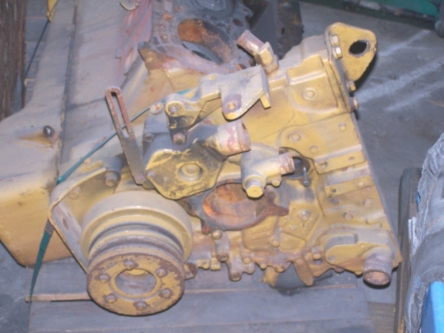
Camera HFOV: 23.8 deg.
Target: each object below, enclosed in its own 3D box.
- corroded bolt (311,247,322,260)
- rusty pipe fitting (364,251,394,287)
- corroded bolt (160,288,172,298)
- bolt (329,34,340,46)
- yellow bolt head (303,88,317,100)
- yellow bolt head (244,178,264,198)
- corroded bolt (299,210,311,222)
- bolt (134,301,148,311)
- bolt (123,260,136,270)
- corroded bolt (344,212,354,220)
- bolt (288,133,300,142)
[{"bbox_3d":[0.183,0.169,2.037,0.018,0.018,0.020,-13,43,10],"label":"corroded bolt"},{"bbox_3d":[0.296,0.189,1.997,0.053,0.053,0.056,5,46,5],"label":"rusty pipe fitting"},{"bbox_3d":[-0.099,0.226,1.871,0.019,0.019,0.010,-13,43,10],"label":"corroded bolt"},{"bbox_3d":[0.186,-0.207,1.733,0.014,0.020,0.020,-13,43,10],"label":"bolt"},{"bbox_3d":[0.147,-0.121,1.765,0.021,0.021,0.010,-13,43,10],"label":"yellow bolt head"},{"bbox_3d":[0.057,0.039,1.837,0.031,0.031,0.022,-13,43,10],"label":"yellow bolt head"},{"bbox_3d":[0.155,0.093,1.977,0.021,0.021,0.012,-13,43,10],"label":"corroded bolt"},{"bbox_3d":[-0.145,0.250,1.892,0.019,0.019,0.010,-13,43,10],"label":"bolt"},{"bbox_3d":[-0.160,0.171,1.816,0.019,0.019,0.010,-13,43,10],"label":"bolt"},{"bbox_3d":[0.241,0.095,1.993,0.017,0.017,0.010,-13,43,10],"label":"corroded bolt"},{"bbox_3d":[0.129,-0.051,1.847,0.020,0.020,0.010,-13,43,10],"label":"bolt"}]

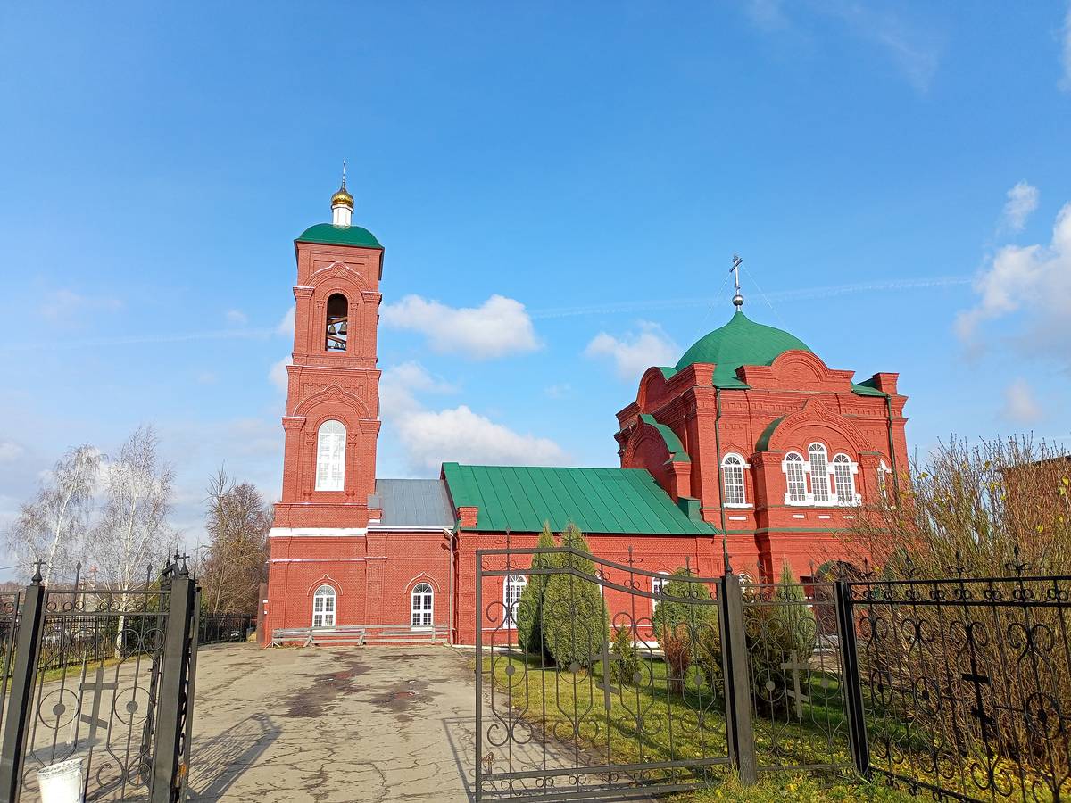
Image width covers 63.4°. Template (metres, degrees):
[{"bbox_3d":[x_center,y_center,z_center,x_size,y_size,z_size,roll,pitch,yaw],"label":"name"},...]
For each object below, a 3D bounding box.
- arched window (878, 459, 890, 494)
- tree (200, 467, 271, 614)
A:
[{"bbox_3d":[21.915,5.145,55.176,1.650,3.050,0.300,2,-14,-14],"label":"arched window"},{"bbox_3d":[-22.583,11.512,66.517,5.800,12.900,5.800,-1,-14,0],"label":"tree"}]

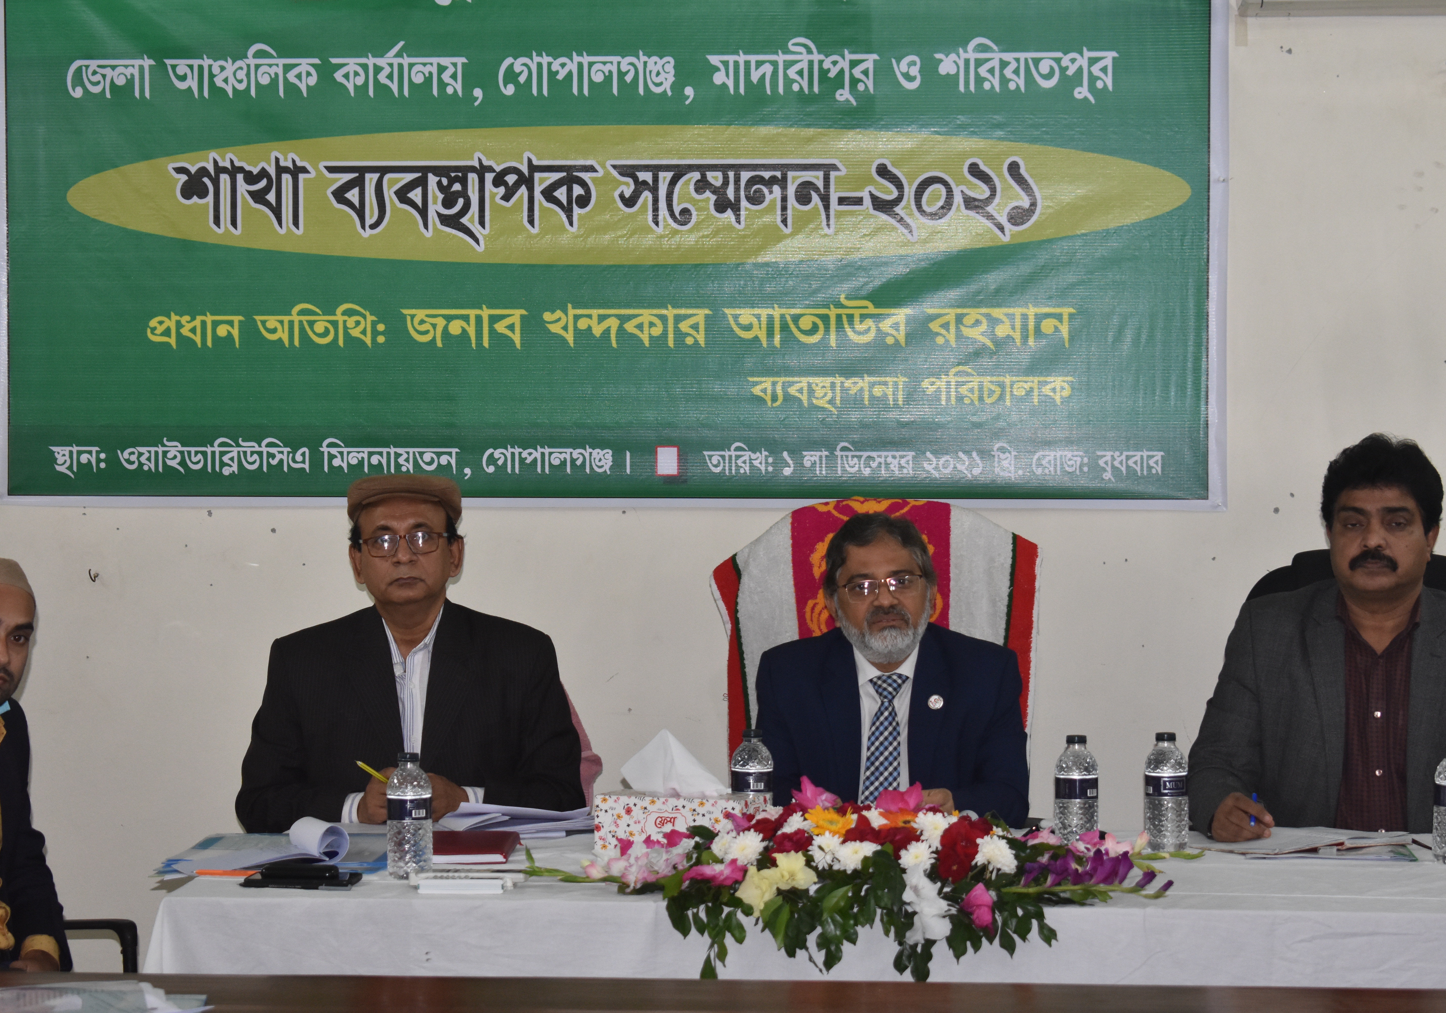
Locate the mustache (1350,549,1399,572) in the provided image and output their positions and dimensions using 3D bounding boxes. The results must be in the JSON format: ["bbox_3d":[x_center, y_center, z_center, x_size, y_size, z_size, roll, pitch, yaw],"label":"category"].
[{"bbox_3d":[1.020,0.085,5.420,0.077,0.035,0.030,1,2,16],"label":"mustache"}]

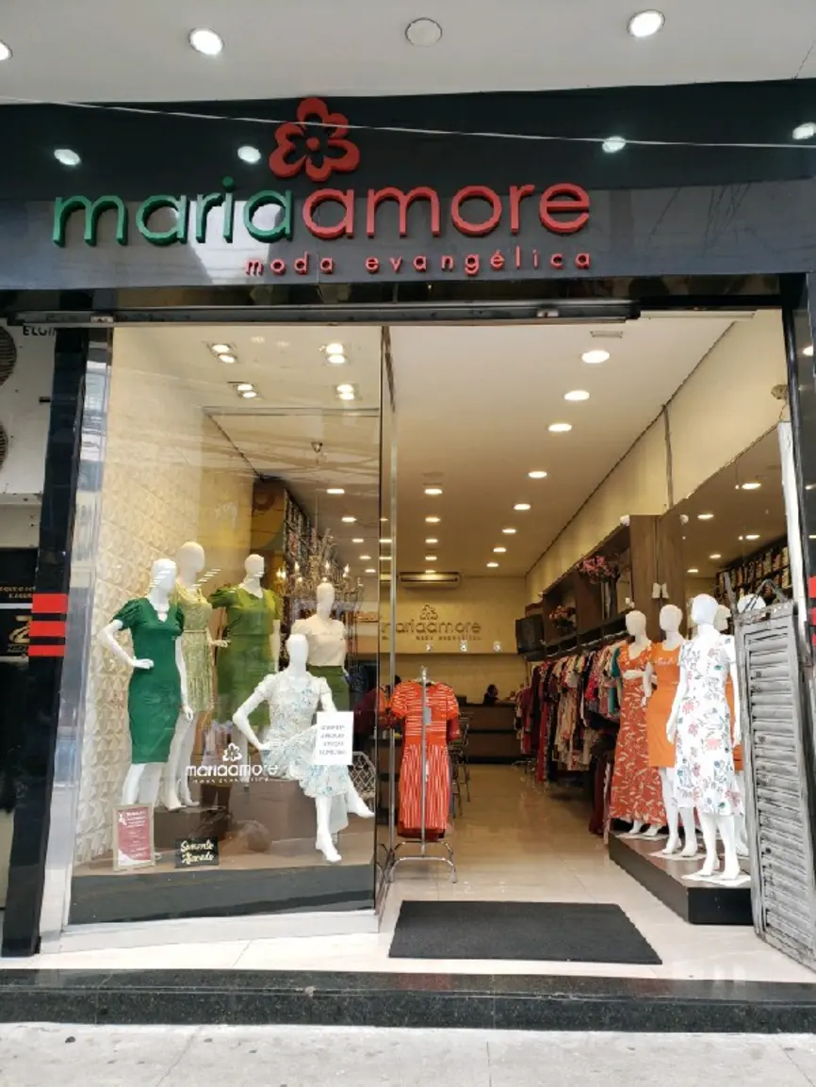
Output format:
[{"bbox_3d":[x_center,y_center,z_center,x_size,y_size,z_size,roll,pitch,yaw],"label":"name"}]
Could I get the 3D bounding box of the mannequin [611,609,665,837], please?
[{"bbox_3d":[1.918,1.469,6.734,0.440,1.800,0.350,-9,-14,42],"label":"mannequin"}]

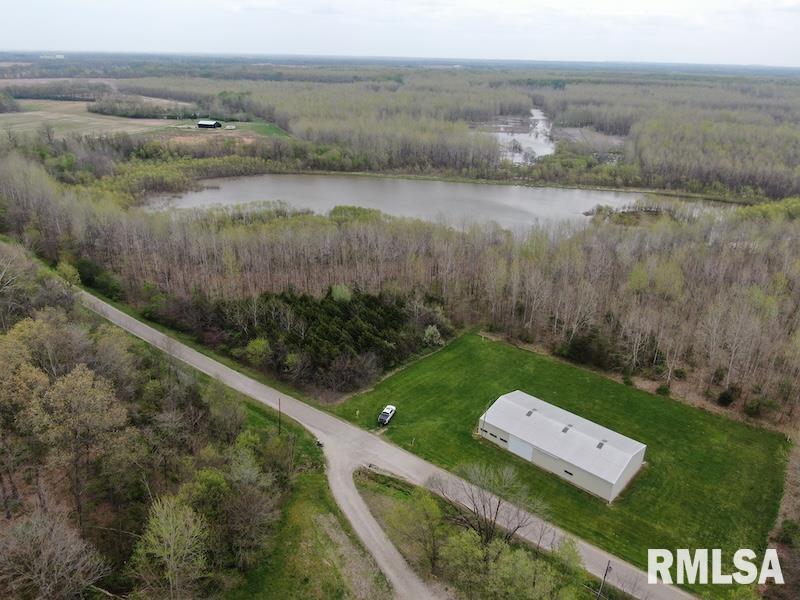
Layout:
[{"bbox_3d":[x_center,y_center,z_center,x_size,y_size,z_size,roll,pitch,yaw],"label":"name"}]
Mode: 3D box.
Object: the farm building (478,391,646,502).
[{"bbox_3d":[32.711,27.874,113.384,28.802,6.065,14.998,21,31,38],"label":"farm building"}]

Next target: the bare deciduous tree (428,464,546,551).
[{"bbox_3d":[13.050,34.150,84.600,16.000,16.300,15.300,1,24,0],"label":"bare deciduous tree"}]

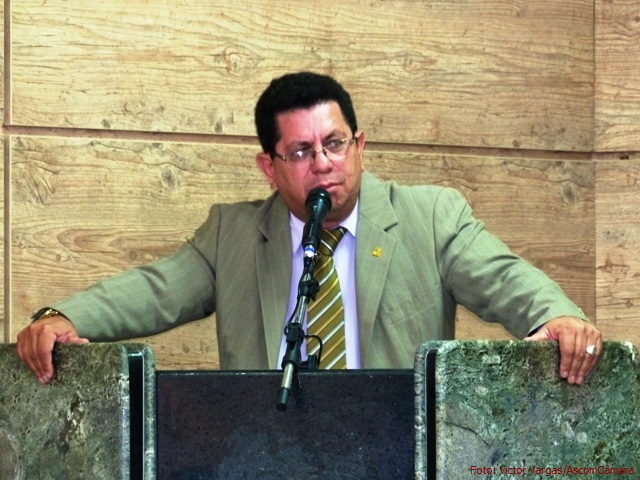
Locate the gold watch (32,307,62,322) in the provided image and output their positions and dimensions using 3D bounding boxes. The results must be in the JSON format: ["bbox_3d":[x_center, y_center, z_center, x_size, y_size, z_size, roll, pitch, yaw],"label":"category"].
[{"bbox_3d":[-0.474,0.141,11.620,0.062,0.050,0.042,-8,28,39],"label":"gold watch"}]

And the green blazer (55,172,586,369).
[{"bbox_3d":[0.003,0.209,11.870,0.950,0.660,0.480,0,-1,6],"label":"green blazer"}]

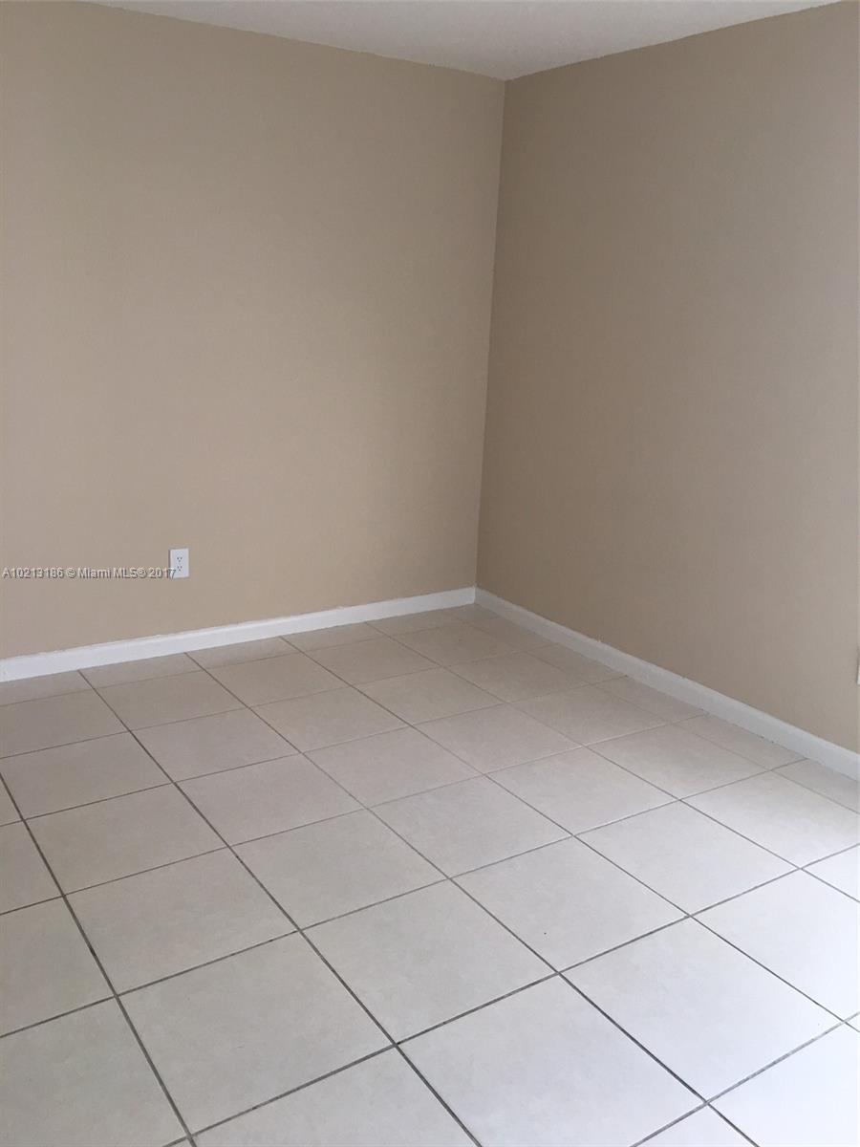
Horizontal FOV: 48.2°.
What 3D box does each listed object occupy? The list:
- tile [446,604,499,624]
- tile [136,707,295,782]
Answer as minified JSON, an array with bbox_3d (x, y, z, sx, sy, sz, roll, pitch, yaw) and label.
[{"bbox_3d":[0.201,0.205,4.760,0.227,0.010,0.256,-8,18,-33],"label":"tile"},{"bbox_3d":[-0.731,0.575,3.279,0.431,0.009,0.431,-8,18,-33],"label":"tile"}]

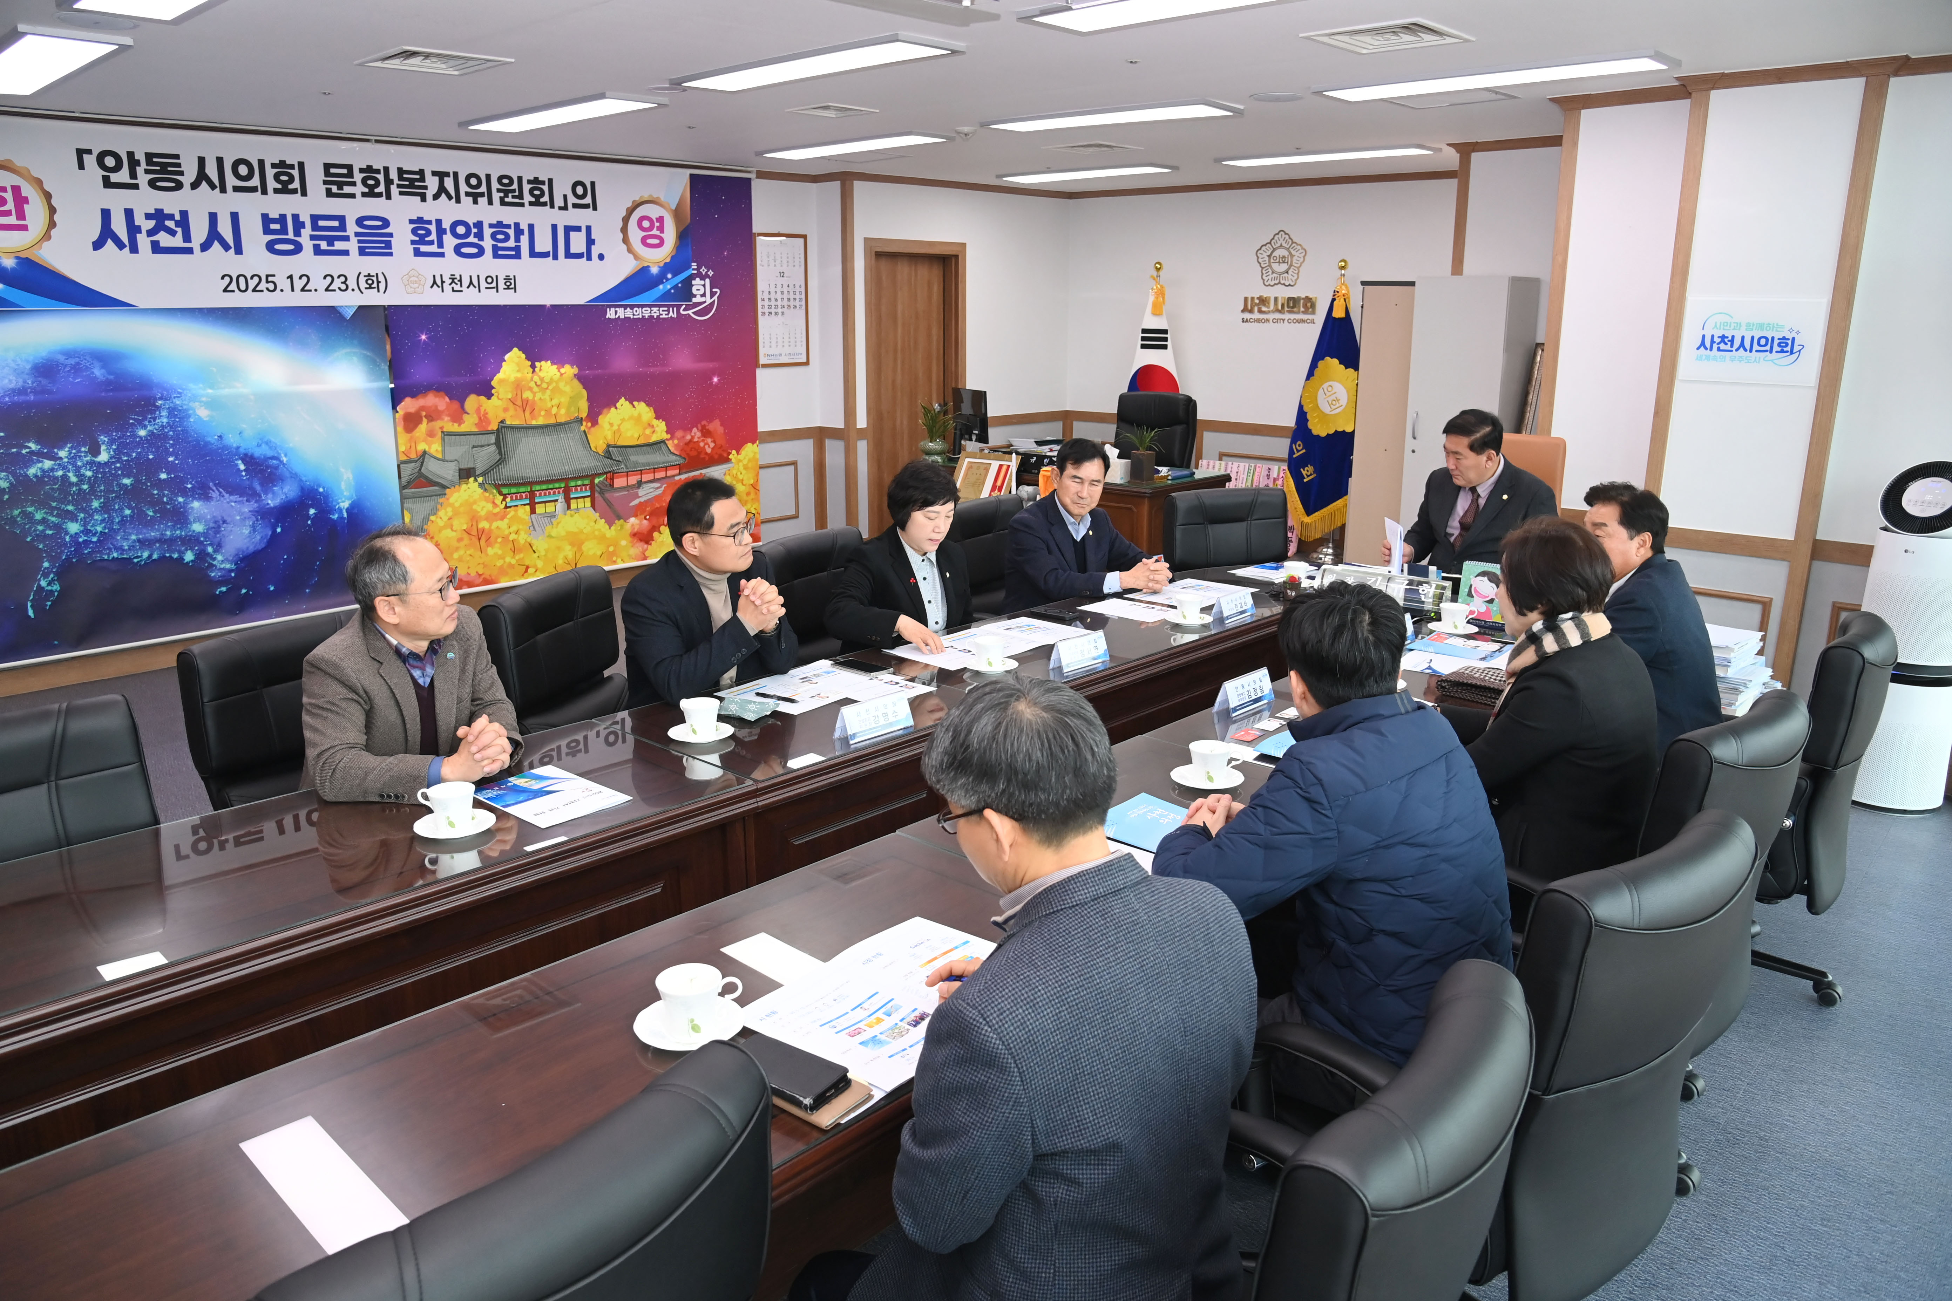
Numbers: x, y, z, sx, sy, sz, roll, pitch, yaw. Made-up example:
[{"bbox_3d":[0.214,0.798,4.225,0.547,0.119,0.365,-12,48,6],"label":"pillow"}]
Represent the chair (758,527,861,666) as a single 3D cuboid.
[{"bbox_3d":[-0.444,0.122,4.490,0.660,1.010,0.600,14,20,42],"label":"chair"}]

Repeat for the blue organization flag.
[{"bbox_3d":[2.325,-1.606,8.715,0.500,1.770,0.240,14,20,42],"label":"blue organization flag"}]

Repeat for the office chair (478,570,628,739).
[{"bbox_3d":[-0.919,0.312,3.489,0.650,1.020,0.620,5,16,18],"label":"office chair"}]

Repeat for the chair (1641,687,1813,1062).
[{"bbox_3d":[1.350,0.575,2.805,0.610,1.020,0.650,-12,20,-39],"label":"chair"}]

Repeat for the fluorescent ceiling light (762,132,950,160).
[{"bbox_3d":[-0.681,-2.741,7.101,1.285,0.036,0.310,14,20,42],"label":"fluorescent ceiling light"}]

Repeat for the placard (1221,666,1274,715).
[{"bbox_3d":[0.679,0.101,3.266,0.056,0.082,0.198,14,20,42],"label":"placard"}]

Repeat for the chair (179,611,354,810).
[{"bbox_3d":[-1.638,0.406,3.423,0.660,0.950,0.620,11,18,36],"label":"chair"}]

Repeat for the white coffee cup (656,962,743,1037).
[{"bbox_3d":[-0.385,0.501,1.832,0.120,0.080,0.094,0,15,-1],"label":"white coffee cup"}]

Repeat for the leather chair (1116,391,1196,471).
[{"bbox_3d":[0.987,-1.054,8.478,0.640,1.160,0.700,14,20,42],"label":"leather chair"}]

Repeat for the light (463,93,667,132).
[{"bbox_3d":[-1.879,-2.401,5.840,1.285,0.036,0.310,14,20,42],"label":"light"}]

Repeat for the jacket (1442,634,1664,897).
[{"bbox_3d":[1.219,0.257,2.815,0.500,0.620,0.500,13,20,40],"label":"jacket"}]

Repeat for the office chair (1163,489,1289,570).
[{"bbox_3d":[1.120,-0.161,5.572,0.600,1.010,0.640,-6,16,-22],"label":"office chair"}]

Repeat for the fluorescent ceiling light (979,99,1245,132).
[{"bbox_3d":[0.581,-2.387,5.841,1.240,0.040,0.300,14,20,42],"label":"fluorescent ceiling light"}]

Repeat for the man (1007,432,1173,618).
[{"bbox_3d":[0.393,-0.125,4.802,0.560,1.260,0.800,-10,18,-31],"label":"man"}]

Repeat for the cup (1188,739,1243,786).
[{"bbox_3d":[0.506,0.237,2.739,0.114,0.070,0.088,0,15,-1],"label":"cup"}]

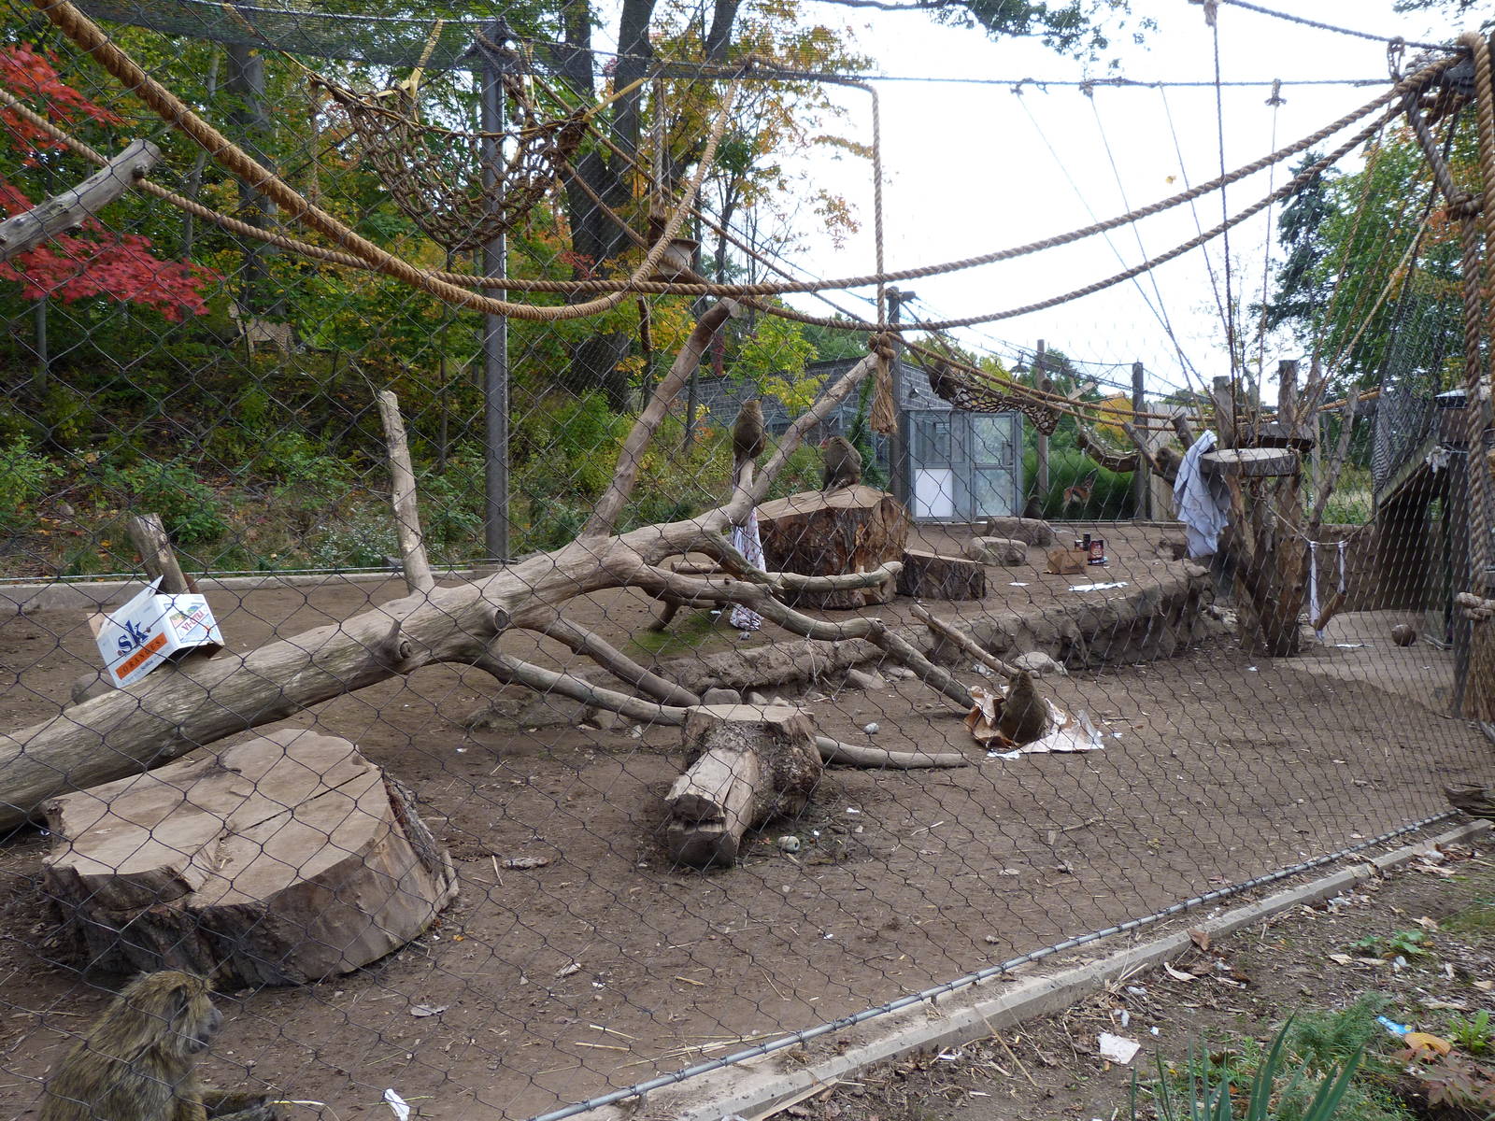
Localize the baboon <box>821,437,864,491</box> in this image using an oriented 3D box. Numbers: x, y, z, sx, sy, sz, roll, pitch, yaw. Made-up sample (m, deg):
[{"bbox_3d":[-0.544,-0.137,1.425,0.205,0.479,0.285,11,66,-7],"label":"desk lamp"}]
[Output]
[{"bbox_3d":[0.805,-0.835,9.300,0.400,0.500,0.300,1,6,13],"label":"baboon"}]

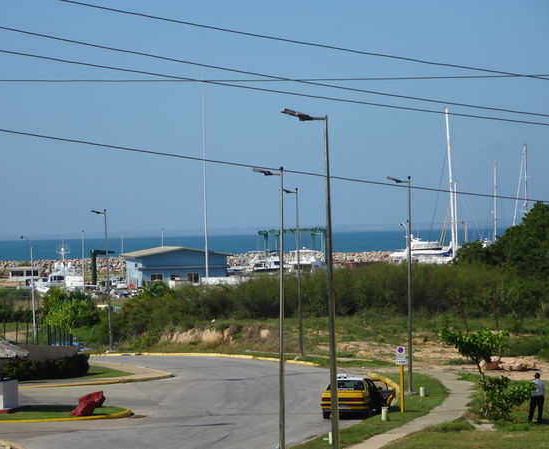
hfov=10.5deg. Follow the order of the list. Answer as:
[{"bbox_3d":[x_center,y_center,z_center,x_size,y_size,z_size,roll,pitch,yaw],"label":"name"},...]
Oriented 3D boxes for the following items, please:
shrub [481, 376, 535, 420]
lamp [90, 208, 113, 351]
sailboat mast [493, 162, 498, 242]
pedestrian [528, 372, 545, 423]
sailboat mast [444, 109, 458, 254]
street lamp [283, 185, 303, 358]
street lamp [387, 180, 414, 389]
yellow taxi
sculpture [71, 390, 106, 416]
[{"bbox_3d":[8.170,6.075,104.500,1.850,1.500,1.700,-1,0,0],"label":"shrub"},{"bbox_3d":[-10.794,3.472,185.882,1.100,8.810,0.320,-2,0,-16],"label":"lamp"},{"bbox_3d":[49.517,-4.701,670.000,0.500,19.250,0.500,-1,0,0],"label":"sailboat mast"},{"bbox_3d":[9.060,5.993,103.500,0.550,1.720,0.360,-1,0,-9],"label":"pedestrian"},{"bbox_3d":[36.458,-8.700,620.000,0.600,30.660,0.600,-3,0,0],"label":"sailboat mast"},{"bbox_3d":[0.849,2.554,156.907,1.100,9.020,0.320,-1,0,-13],"label":"street lamp"},{"bbox_3d":[5.146,2.472,123.071,1.100,8.920,0.320,-1,0,10],"label":"street lamp"},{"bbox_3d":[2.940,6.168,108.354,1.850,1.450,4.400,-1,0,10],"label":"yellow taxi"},{"bbox_3d":[-6.917,6.656,111.300,1.240,0.930,1.200,-1,0,0],"label":"sculpture"}]

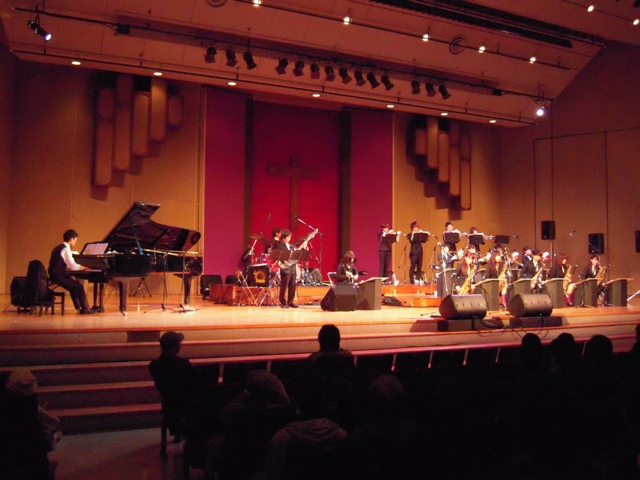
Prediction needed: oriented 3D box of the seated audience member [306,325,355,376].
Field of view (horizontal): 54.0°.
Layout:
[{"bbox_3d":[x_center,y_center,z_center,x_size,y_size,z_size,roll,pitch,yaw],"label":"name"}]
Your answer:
[{"bbox_3d":[0.069,1.445,6.160,0.500,1.260,0.750,1,-3,-16],"label":"seated audience member"}]

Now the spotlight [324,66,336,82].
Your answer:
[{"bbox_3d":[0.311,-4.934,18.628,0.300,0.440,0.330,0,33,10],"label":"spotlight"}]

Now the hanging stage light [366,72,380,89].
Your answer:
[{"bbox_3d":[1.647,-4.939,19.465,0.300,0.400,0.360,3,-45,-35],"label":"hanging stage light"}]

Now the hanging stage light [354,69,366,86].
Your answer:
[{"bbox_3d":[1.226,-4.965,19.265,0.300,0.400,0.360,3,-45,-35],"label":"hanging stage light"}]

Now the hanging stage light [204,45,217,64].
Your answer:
[{"bbox_3d":[-3.118,-5.282,17.899,0.320,0.560,0.360,1,-3,-6],"label":"hanging stage light"}]

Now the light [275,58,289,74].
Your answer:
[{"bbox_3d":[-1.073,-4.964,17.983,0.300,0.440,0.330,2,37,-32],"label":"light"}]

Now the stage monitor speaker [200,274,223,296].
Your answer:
[{"bbox_3d":[-2.831,1.226,16.400,0.550,0.580,0.450,2,-3,-26],"label":"stage monitor speaker"}]

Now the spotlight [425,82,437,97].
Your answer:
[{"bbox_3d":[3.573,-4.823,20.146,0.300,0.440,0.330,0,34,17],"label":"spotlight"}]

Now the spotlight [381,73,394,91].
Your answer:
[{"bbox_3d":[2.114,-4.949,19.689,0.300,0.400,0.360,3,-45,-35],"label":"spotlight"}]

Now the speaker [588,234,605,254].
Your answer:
[{"bbox_3d":[8.011,0.119,18.200,0.310,0.580,0.360,2,-3,-32],"label":"speaker"}]

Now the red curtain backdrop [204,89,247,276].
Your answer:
[{"bbox_3d":[-3.073,-1.630,20.404,1.402,6.467,0.150,2,-3,-25],"label":"red curtain backdrop"}]

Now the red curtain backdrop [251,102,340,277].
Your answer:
[{"bbox_3d":[-0.810,-1.516,21.583,3.400,6.080,0.120,2,-3,-26],"label":"red curtain backdrop"}]

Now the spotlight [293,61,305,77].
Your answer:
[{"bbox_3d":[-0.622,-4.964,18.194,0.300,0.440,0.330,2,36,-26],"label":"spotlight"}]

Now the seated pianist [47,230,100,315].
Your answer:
[{"bbox_3d":[-4.080,0.549,10.511,0.520,1.380,0.860,-2,-4,44],"label":"seated pianist"}]

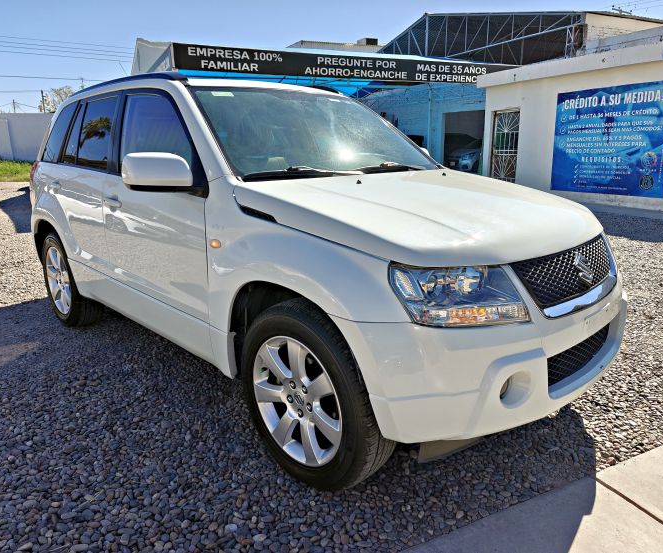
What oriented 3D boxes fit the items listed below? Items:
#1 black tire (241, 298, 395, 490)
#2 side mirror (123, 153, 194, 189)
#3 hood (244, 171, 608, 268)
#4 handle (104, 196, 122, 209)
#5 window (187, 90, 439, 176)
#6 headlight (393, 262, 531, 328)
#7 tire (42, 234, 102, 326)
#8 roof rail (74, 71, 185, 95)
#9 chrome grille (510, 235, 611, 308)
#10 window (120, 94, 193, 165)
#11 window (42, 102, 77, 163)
[{"bbox_3d":[-0.075,0.440,1.847,0.230,0.725,0.725,-14,19,-42],"label":"black tire"},{"bbox_3d":[-0.676,-0.420,1.978,0.240,0.170,0.160,-14,19,-42],"label":"side mirror"},{"bbox_3d":[0.518,-0.312,2.145,1.460,0.250,1.120,-14,16,-42],"label":"hood"},{"bbox_3d":[-1.195,-0.397,2.639,0.055,0.050,0.220,-14,19,-42],"label":"handle"},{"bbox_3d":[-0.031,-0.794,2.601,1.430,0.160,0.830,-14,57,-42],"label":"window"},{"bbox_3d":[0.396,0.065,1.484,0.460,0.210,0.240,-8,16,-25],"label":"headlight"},{"bbox_3d":[-1.923,0.011,3.682,0.230,0.725,0.725,-14,19,-42],"label":"tire"},{"bbox_3d":[-1.336,-1.173,3.060,0.060,0.115,1.740,-14,19,-42],"label":"roof rail"},{"bbox_3d":[0.915,-0.011,1.802,0.830,0.220,0.130,-14,7,-42],"label":"chrome grille"},{"bbox_3d":[-0.866,-0.703,2.394,0.070,0.450,0.900,4,6,-45],"label":"window"},{"bbox_3d":[-1.974,-1.030,3.546,0.080,0.420,0.680,4,6,-45],"label":"window"}]

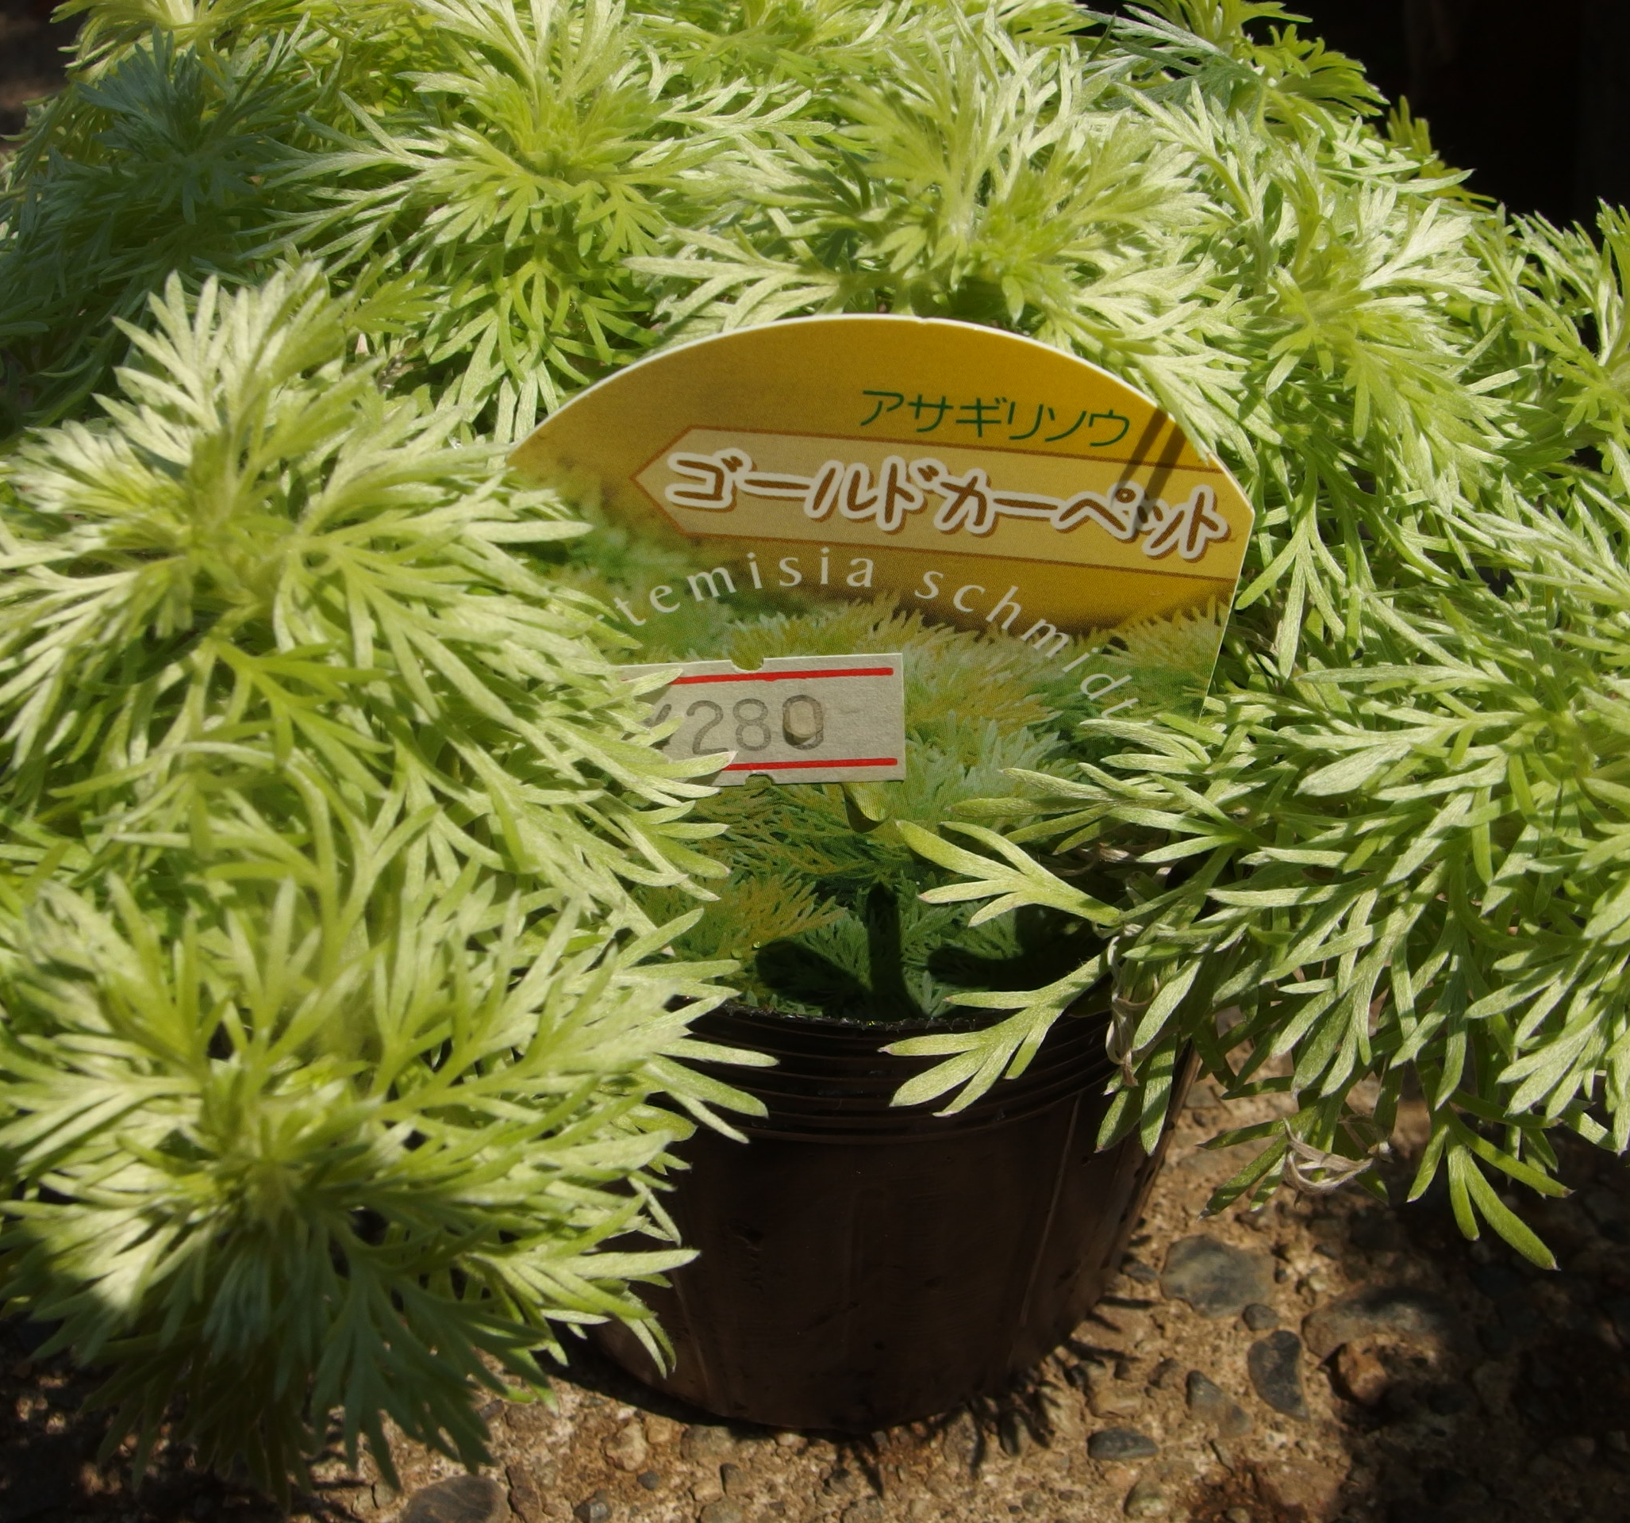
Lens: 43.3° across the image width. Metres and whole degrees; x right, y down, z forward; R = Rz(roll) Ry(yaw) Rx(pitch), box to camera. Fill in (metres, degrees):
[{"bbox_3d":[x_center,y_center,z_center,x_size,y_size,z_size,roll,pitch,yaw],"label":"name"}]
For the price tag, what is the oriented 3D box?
[{"bbox_3d":[-0.004,-0.003,0.151,0.022,0.012,0.001,-2,41,1],"label":"price tag"}]

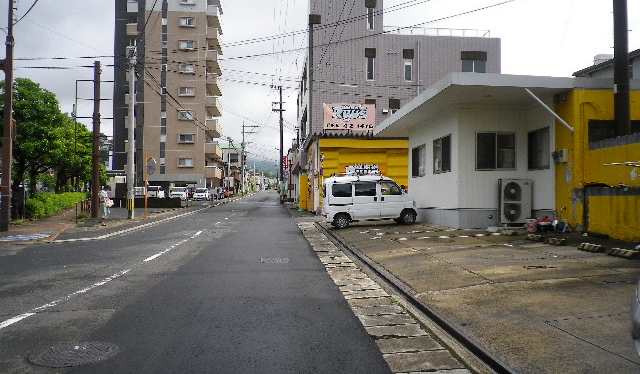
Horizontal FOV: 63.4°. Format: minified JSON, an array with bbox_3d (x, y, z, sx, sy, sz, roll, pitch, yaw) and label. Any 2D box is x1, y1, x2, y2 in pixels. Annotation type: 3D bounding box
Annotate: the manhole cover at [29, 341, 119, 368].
[{"bbox_3d":[-2.170,1.495,4.600,0.720,0.030,0.720,0,0,-6],"label":"manhole cover"}]

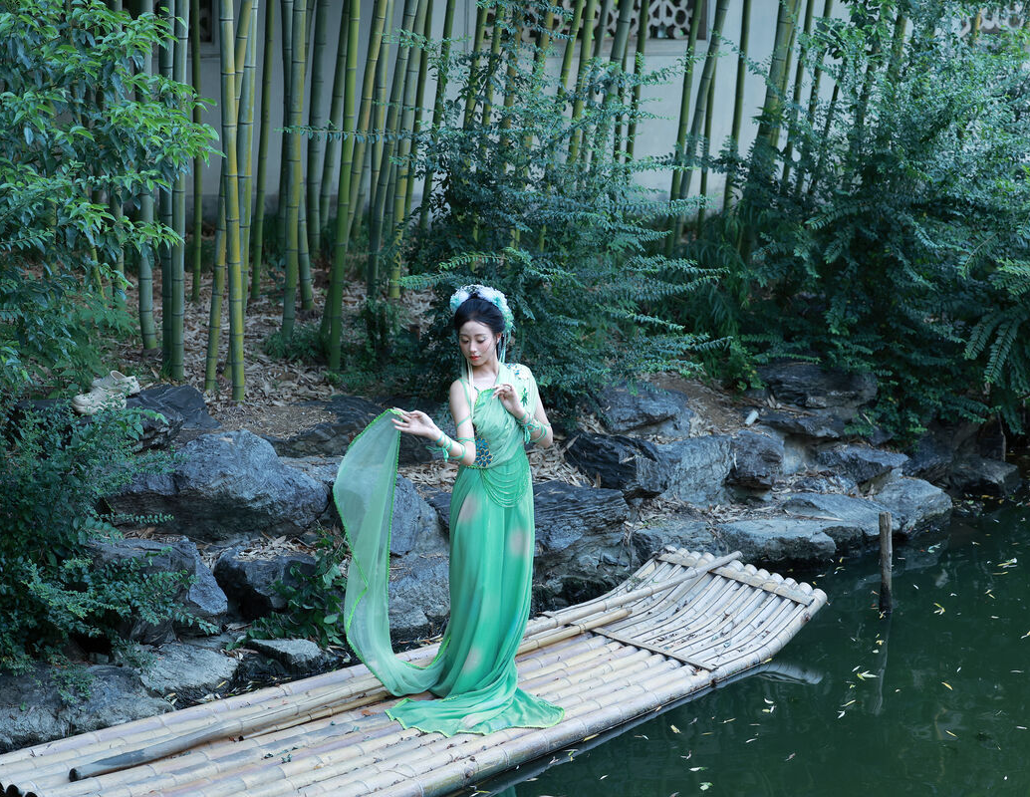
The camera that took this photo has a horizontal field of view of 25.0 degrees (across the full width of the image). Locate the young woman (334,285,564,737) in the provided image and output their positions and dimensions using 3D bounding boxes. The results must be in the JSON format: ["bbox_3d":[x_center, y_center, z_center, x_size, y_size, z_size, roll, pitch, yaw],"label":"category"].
[{"bbox_3d":[-0.250,0.390,8.940,0.920,1.660,0.640,3,12,15],"label":"young woman"}]

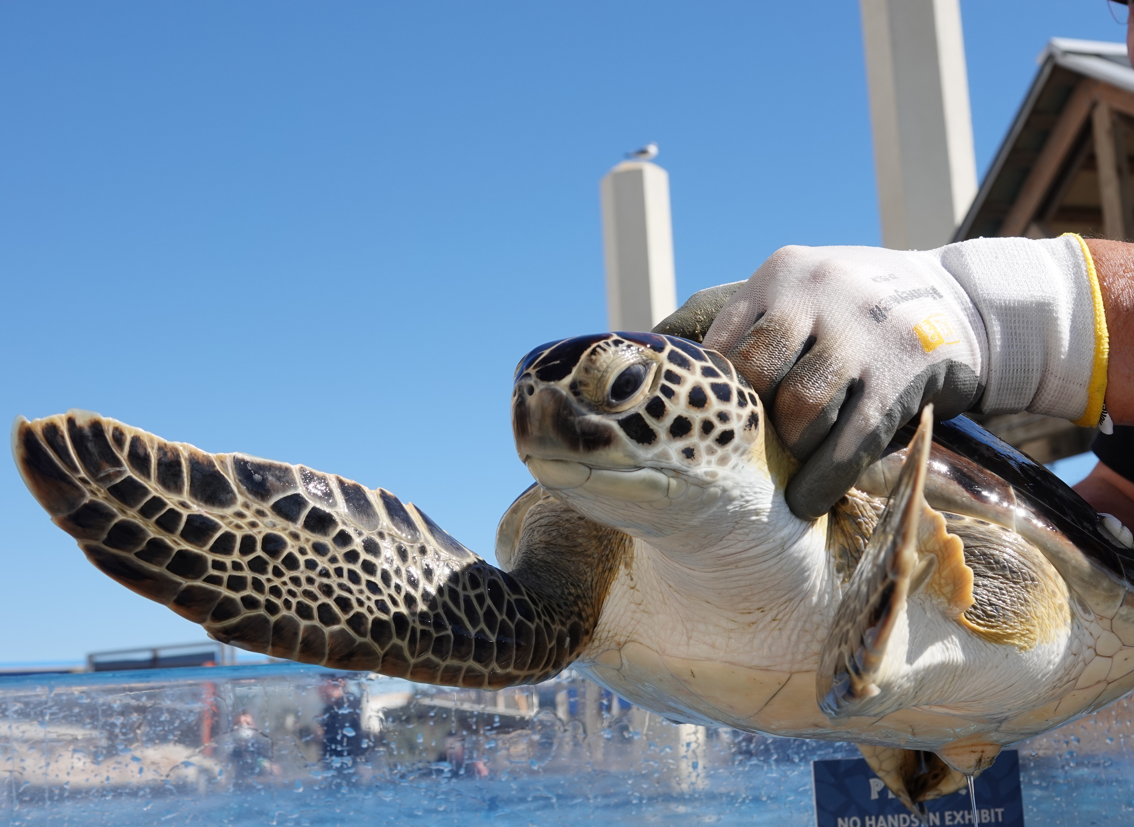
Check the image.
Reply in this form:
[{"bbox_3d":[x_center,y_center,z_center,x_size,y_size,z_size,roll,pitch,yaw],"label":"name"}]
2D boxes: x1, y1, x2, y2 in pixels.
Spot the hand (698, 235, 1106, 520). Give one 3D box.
[{"bbox_3d":[0.132,-0.014,0.700,0.165,0.115,0.110,-2,-11,-6],"label":"hand"}]

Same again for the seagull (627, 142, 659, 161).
[{"bbox_3d":[0.856,-2.958,19.500,0.380,0.210,0.140,-9,-12,27],"label":"seagull"}]

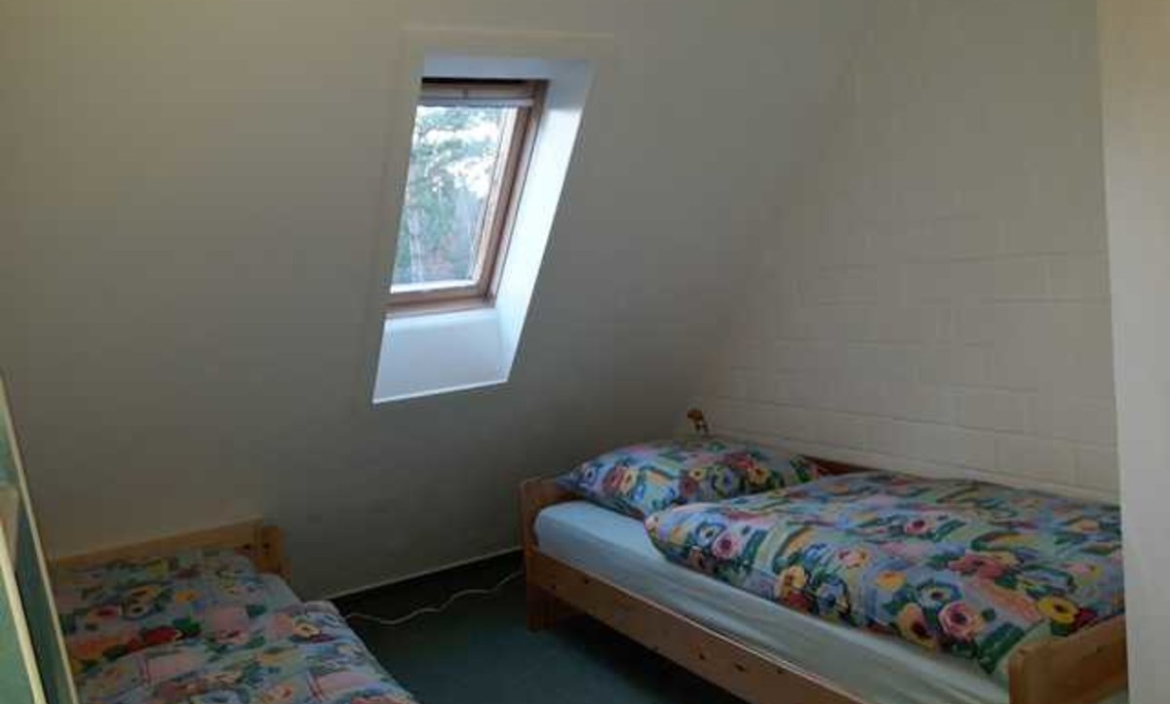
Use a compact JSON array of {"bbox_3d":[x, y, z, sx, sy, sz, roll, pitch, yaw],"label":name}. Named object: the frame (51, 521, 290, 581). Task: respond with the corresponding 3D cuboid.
[{"bbox_3d":[-0.860,0.920,1.970,0.990,0.625,2.080,-8,6,-29],"label":"frame"}]

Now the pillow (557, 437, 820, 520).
[{"bbox_3d":[0.379,0.422,3.481,0.820,0.185,0.560,-8,6,-29],"label":"pillow"}]

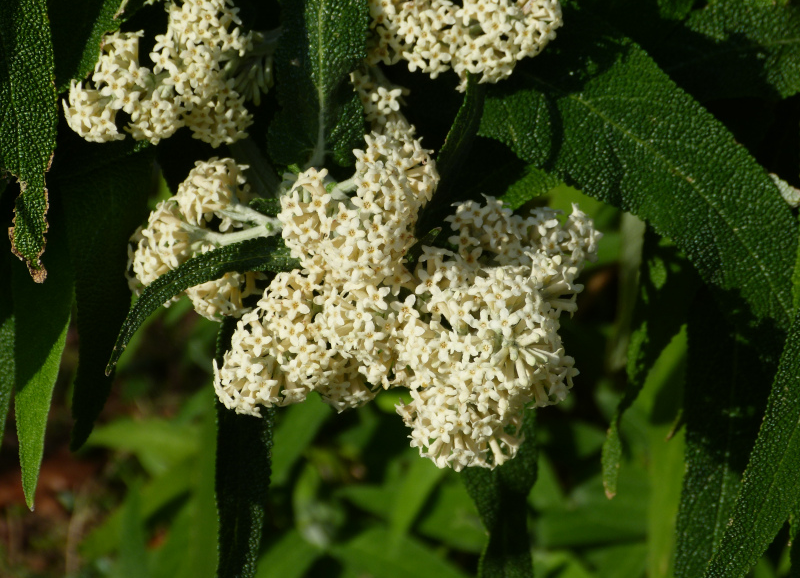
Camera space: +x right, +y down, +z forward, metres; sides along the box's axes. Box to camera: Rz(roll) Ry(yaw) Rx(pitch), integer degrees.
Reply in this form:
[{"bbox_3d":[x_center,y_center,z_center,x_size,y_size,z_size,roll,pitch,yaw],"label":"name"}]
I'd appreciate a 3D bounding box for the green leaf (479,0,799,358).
[{"bbox_3d":[0.063,-0.027,0.850,0.041,0.112,0.025,-41,-7,-18],"label":"green leaf"}]

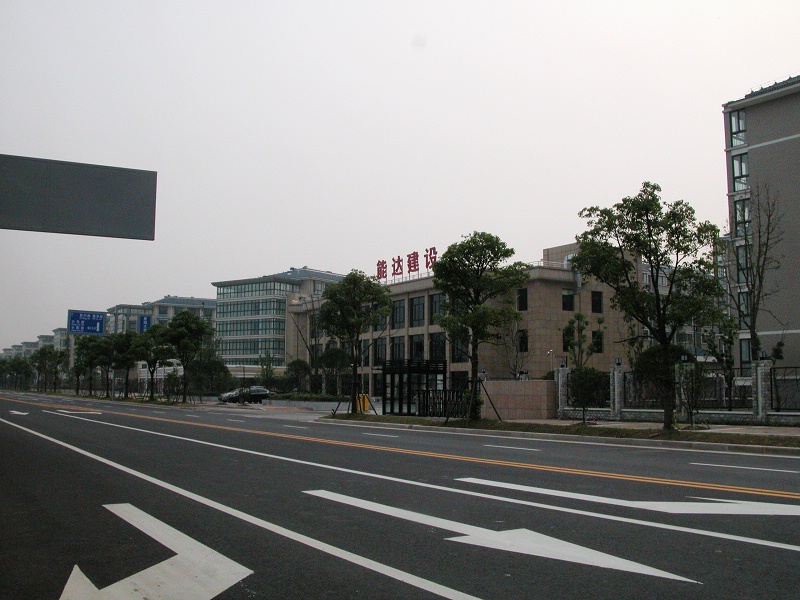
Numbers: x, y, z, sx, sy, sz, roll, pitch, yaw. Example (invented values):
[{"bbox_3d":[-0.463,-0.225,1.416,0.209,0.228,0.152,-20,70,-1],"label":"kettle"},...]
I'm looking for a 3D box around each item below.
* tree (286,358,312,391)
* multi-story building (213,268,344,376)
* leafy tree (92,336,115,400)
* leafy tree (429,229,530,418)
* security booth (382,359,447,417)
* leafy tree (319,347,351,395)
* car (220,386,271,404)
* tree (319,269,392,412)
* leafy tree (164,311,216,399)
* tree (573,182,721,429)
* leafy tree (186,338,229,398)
[{"bbox_3d":[-10.289,7.983,82.000,2.800,4.045,2.800,1,-6,-7],"label":"tree"},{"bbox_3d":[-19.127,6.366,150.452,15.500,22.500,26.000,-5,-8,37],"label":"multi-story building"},{"bbox_3d":[-27.899,6.242,76.500,2.800,6.018,2.800,2,-7,-20],"label":"leafy tree"},{"bbox_3d":[2.751,0.827,27.300,3.300,6.340,3.300,0,-6,0],"label":"leafy tree"},{"bbox_3d":[0.754,4.518,41.586,2.200,2.780,2.600,4,-8,-31],"label":"security booth"},{"bbox_3d":[-4.616,5.179,57.000,2.250,3.810,2.250,0,-6,0],"label":"leafy tree"},{"bbox_3d":[-13.283,8.264,70.000,4.650,1.500,1.800,2,-7,-14],"label":"car"},{"bbox_3d":[-1.958,1.796,34.800,3.300,6.192,3.300,0,-6,-3],"label":"tree"},{"bbox_3d":[-14.417,3.870,55.400,3.350,6.300,3.350,0,-6,0],"label":"leafy tree"},{"bbox_3d":[6.217,0.145,20.400,3.800,6.279,3.800,-2,-7,17],"label":"tree"},{"bbox_3d":[-16.572,6.122,70.000,3.800,5.114,3.800,2,-6,-13],"label":"leafy tree"}]

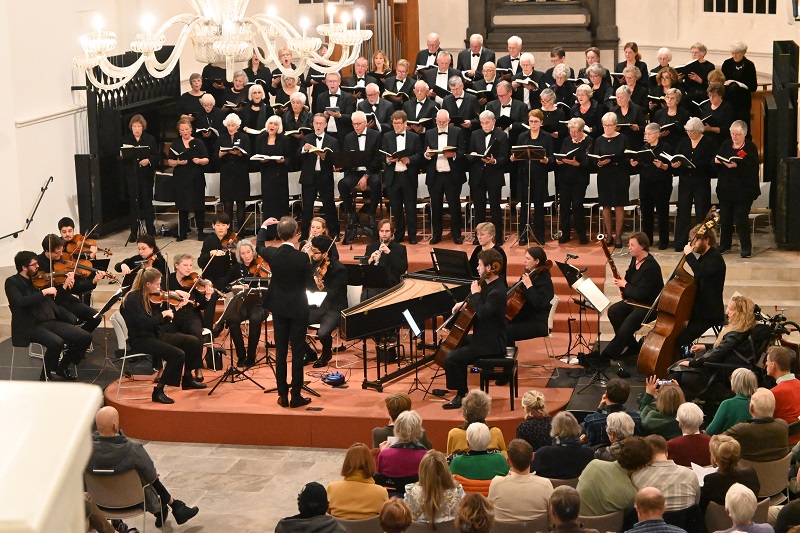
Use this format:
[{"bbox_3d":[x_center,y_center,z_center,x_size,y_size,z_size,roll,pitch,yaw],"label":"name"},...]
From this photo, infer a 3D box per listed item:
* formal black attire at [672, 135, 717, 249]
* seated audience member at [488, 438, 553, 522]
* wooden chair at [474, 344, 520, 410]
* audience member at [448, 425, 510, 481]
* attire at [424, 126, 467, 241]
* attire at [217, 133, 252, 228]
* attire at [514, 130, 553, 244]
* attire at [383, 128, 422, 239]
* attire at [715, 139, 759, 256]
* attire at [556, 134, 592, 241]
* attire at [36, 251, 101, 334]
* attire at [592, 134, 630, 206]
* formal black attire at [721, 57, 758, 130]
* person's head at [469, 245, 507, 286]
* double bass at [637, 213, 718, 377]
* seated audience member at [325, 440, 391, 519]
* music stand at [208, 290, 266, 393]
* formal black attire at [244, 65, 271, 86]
[{"bbox_3d":[3.754,-0.941,21.206,0.540,1.480,0.420,3,10,25],"label":"formal black attire"},{"bbox_3d":[0.770,1.681,10.745,0.480,1.280,0.820,-1,9,0],"label":"seated audience member"},{"bbox_3d":[0.935,1.068,15.833,0.320,0.480,0.530,0,9,8],"label":"wooden chair"},{"bbox_3d":[0.531,1.621,11.490,0.450,1.220,0.800,-2,9,-3],"label":"audience member"},{"bbox_3d":[0.569,-1.045,21.490,0.560,1.500,0.420,0,9,6],"label":"attire"},{"bbox_3d":[-2.348,-1.171,23.363,0.500,1.474,0.400,-2,10,-5],"label":"attire"},{"bbox_3d":[1.694,-0.998,21.385,0.490,1.400,0.400,1,10,12],"label":"attire"},{"bbox_3d":[0.018,-1.046,21.659,0.540,1.470,0.420,0,9,6],"label":"attire"},{"bbox_3d":[4.160,-0.888,20.600,0.540,1.410,0.380,2,9,21],"label":"attire"},{"bbox_3d":[2.233,-1.027,21.448,0.470,1.370,0.380,2,10,21],"label":"attire"},{"bbox_3d":[-3.683,0.417,18.400,0.780,1.040,0.540,3,10,25],"label":"attire"},{"bbox_3d":[2.698,-1.255,21.258,0.490,0.920,0.380,1,10,16],"label":"attire"},{"bbox_3d":[4.664,-2.255,22.940,0.480,1.350,0.400,3,10,23],"label":"formal black attire"},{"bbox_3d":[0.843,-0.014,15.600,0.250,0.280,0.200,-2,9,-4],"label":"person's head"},{"bbox_3d":[2.741,0.325,16.235,0.380,1.802,0.650,21,11,19],"label":"double bass"},{"bbox_3d":[-0.253,1.773,11.379,0.470,1.270,0.760,-1,9,5],"label":"seated audience member"},{"bbox_3d":[-1.646,0.707,16.541,0.520,0.973,0.520,2,10,17],"label":"music stand"},{"bbox_3d":[-2.182,-2.449,25.804,0.460,1.380,0.320,-1,9,0],"label":"formal black attire"}]

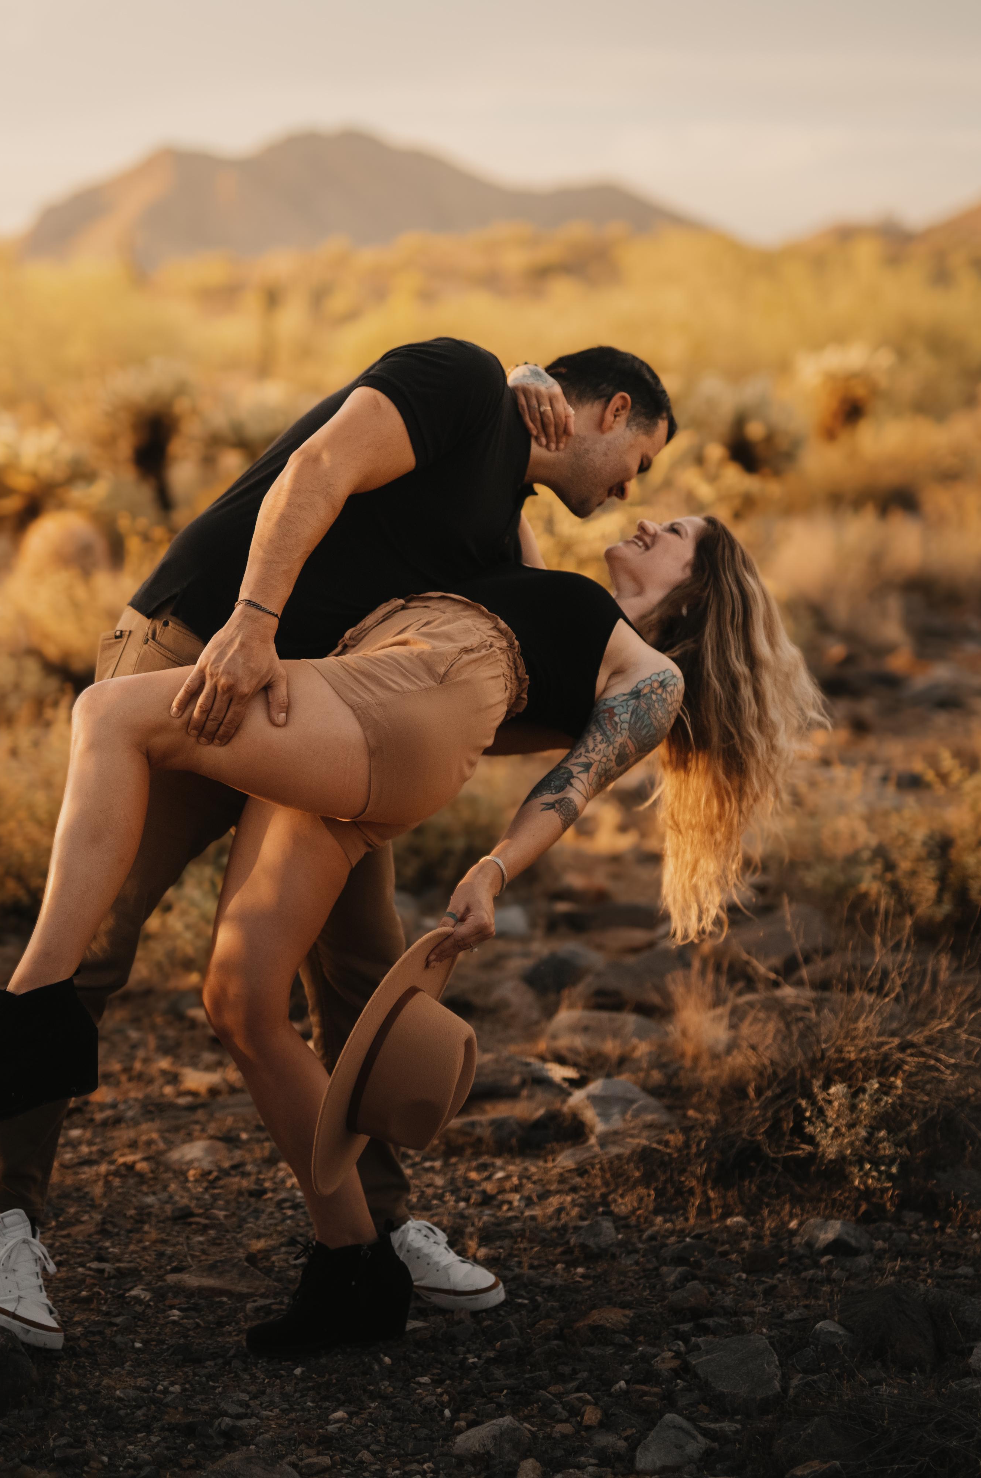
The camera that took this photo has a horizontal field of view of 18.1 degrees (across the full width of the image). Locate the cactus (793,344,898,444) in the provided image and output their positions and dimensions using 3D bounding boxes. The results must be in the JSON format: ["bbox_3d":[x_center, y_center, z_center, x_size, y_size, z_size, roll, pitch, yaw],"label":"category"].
[{"bbox_3d":[3.657,-3.513,31.779,1.058,1.120,0.973,0,8,0],"label":"cactus"}]

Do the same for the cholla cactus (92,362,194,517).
[{"bbox_3d":[-2.439,-2.102,21.543,0.730,1.075,0.671,0,8,0],"label":"cholla cactus"}]

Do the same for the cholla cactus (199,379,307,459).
[{"bbox_3d":[-2.137,-2.820,27.771,1.002,0.825,0.922,0,8,0],"label":"cholla cactus"}]

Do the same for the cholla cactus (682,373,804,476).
[{"bbox_3d":[2.178,-2.695,26.542,1.048,0.907,0.964,0,8,0],"label":"cholla cactus"}]

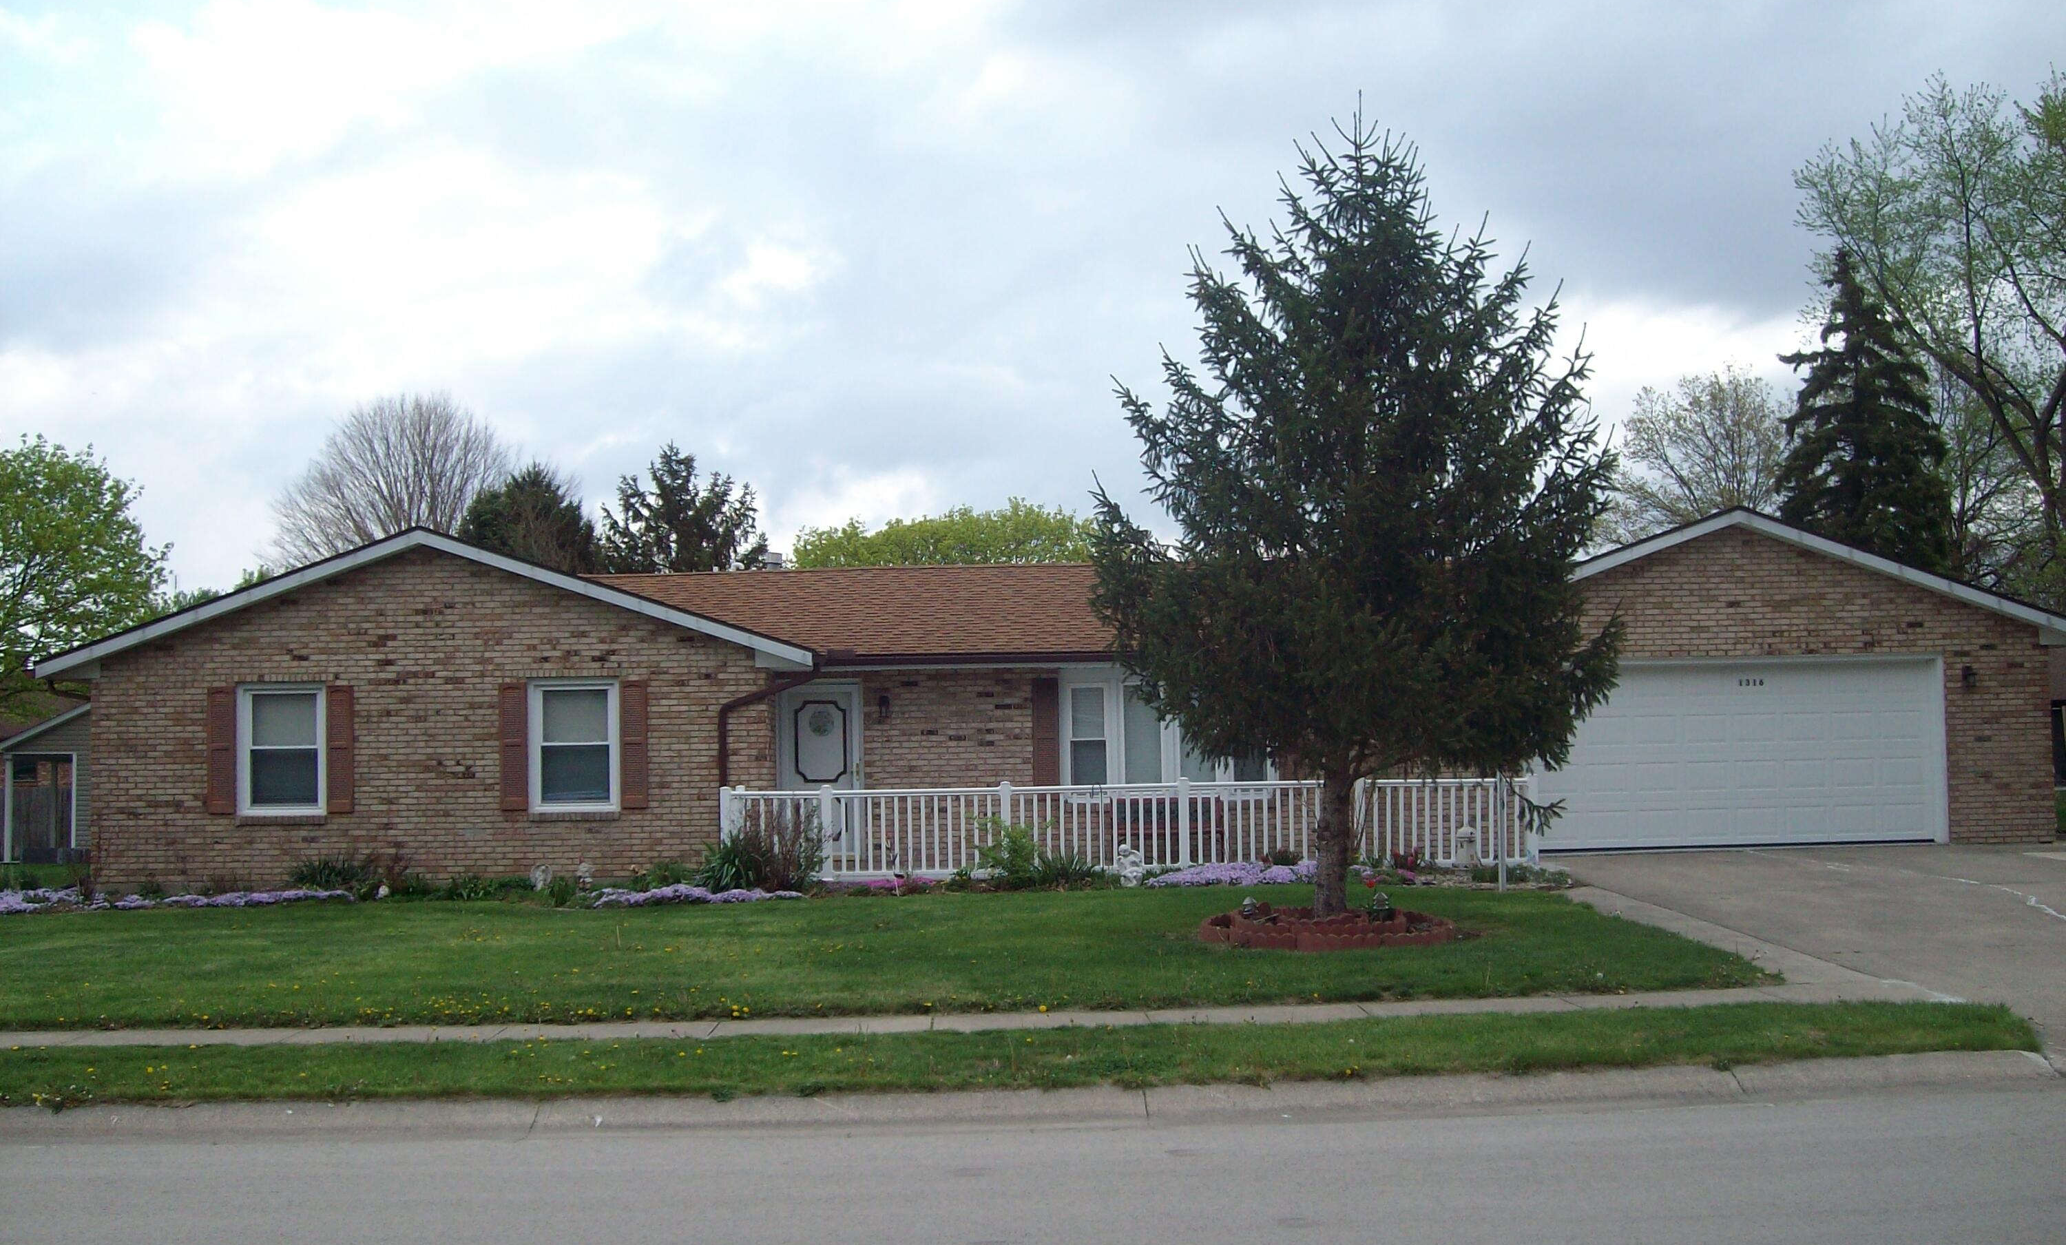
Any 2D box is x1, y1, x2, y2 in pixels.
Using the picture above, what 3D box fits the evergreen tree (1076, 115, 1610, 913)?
[{"bbox_3d":[2.430,-0.896,15.755,4.000,6.166,3.900,-1,-3,-2],"label":"evergreen tree"}]

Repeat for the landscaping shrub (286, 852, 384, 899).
[{"bbox_3d":[-7.277,2.653,21.800,1.020,0.500,0.750,-1,-3,-2],"label":"landscaping shrub"}]

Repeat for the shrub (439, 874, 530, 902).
[{"bbox_3d":[-5.657,2.724,21.500,0.950,0.320,0.600,-1,-3,-2],"label":"shrub"}]

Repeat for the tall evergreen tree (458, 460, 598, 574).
[{"bbox_3d":[-10.242,0.274,42.833,3.600,7.103,3.600,-1,-3,-2],"label":"tall evergreen tree"}]

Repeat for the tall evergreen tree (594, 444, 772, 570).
[{"bbox_3d":[-7.417,0.008,43.821,4.600,7.608,4.600,-1,-3,-2],"label":"tall evergreen tree"}]

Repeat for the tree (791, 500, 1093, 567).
[{"bbox_3d":[-1.081,0.545,42.855,7.600,6.181,7.000,-1,-3,-2],"label":"tree"}]

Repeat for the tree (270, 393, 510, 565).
[{"bbox_3d":[-16.017,-0.747,53.756,8.200,10.411,8.000,-1,-3,-2],"label":"tree"}]

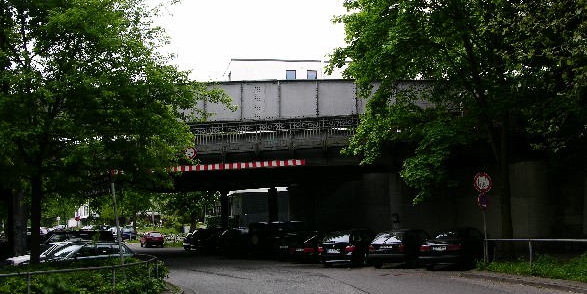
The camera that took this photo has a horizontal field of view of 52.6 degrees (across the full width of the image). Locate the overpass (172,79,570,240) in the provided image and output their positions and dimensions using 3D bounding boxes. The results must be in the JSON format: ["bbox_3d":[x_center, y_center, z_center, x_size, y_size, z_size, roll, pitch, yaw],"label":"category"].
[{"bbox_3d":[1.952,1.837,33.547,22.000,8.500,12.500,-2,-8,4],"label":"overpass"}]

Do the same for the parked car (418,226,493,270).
[{"bbox_3d":[6.269,3.750,22.175,1.750,1.440,4.600,-6,-9,30],"label":"parked car"}]

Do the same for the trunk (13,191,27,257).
[{"bbox_3d":[-10.468,3.066,22.834,0.520,3.900,0.520,-2,-8,0],"label":"trunk"}]

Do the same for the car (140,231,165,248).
[{"bbox_3d":[-13.064,8.611,54.891,1.650,1.400,4.000,1,-8,-22],"label":"car"}]

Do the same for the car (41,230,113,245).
[{"bbox_3d":[-9.235,4.243,24.185,4.400,1.600,1.740,2,-8,-23],"label":"car"}]

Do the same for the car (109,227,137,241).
[{"bbox_3d":[-18.044,9.412,63.379,1.720,1.450,4.200,-3,-8,8],"label":"car"}]

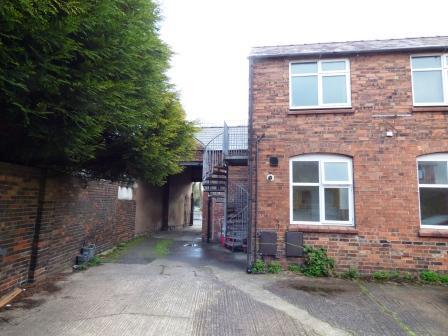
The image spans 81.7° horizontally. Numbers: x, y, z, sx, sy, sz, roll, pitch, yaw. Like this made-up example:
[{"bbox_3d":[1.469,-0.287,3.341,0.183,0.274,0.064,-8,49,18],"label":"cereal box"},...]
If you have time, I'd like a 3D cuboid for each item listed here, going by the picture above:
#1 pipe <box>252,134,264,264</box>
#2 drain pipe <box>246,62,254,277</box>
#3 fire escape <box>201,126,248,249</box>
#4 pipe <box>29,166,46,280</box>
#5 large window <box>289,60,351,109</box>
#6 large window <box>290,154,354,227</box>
[{"bbox_3d":[0.868,0.738,6.240,0.215,3.163,0.070,0,-7,8],"label":"pipe"},{"bbox_3d":[0.665,-0.215,6.377,0.100,5.333,0.110,0,-7,8],"label":"drain pipe"},{"bbox_3d":[0.169,0.725,9.805,1.700,4.350,1.700,0,-7,8],"label":"fire escape"},{"bbox_3d":[-3.772,1.124,5.257,0.100,2.280,0.100,2,-7,-5],"label":"pipe"},{"bbox_3d":[2.410,-2.075,6.521,1.470,1.269,0.100,0,-7,8],"label":"large window"},{"bbox_3d":[2.326,0.514,6.208,1.447,1.672,0.100,0,-7,8],"label":"large window"}]

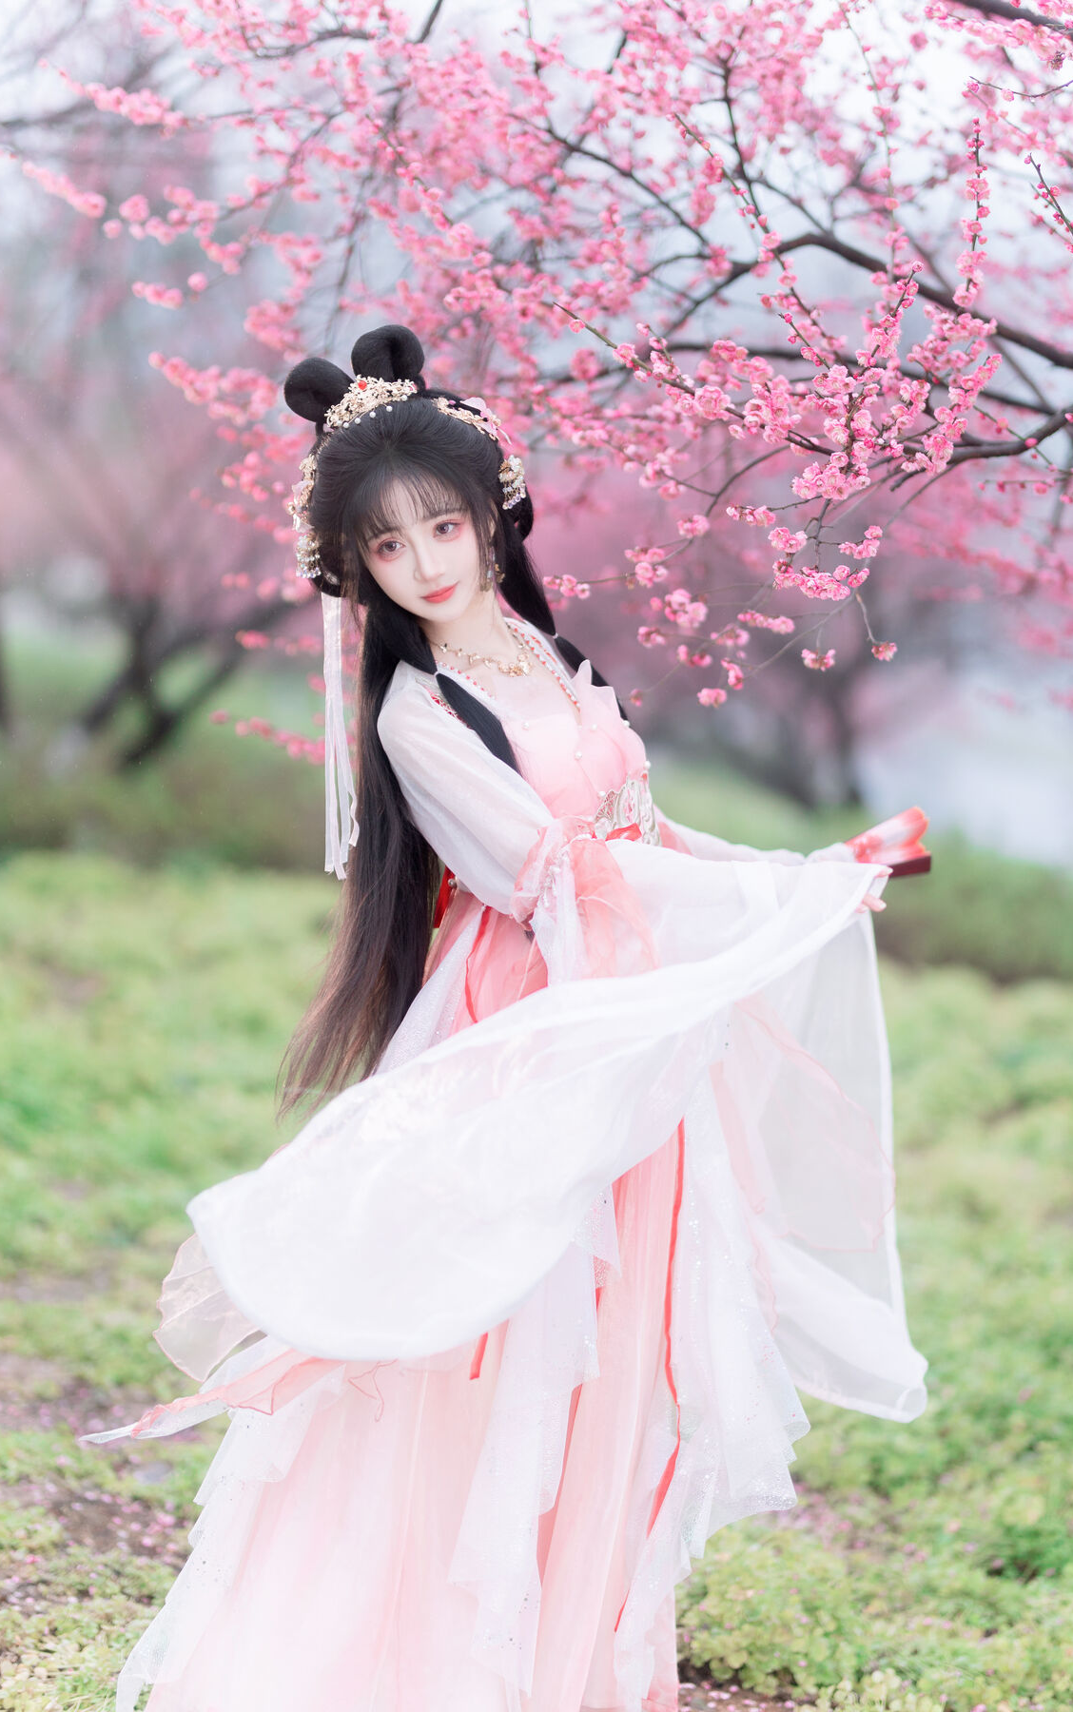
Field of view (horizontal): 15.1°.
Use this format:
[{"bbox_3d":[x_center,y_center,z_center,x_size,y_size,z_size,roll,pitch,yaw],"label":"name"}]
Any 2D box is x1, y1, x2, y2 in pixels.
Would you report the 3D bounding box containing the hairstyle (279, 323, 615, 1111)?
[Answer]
[{"bbox_3d":[-0.092,-0.149,4.400,0.330,0.860,0.340,-1,3,-27],"label":"hairstyle"}]

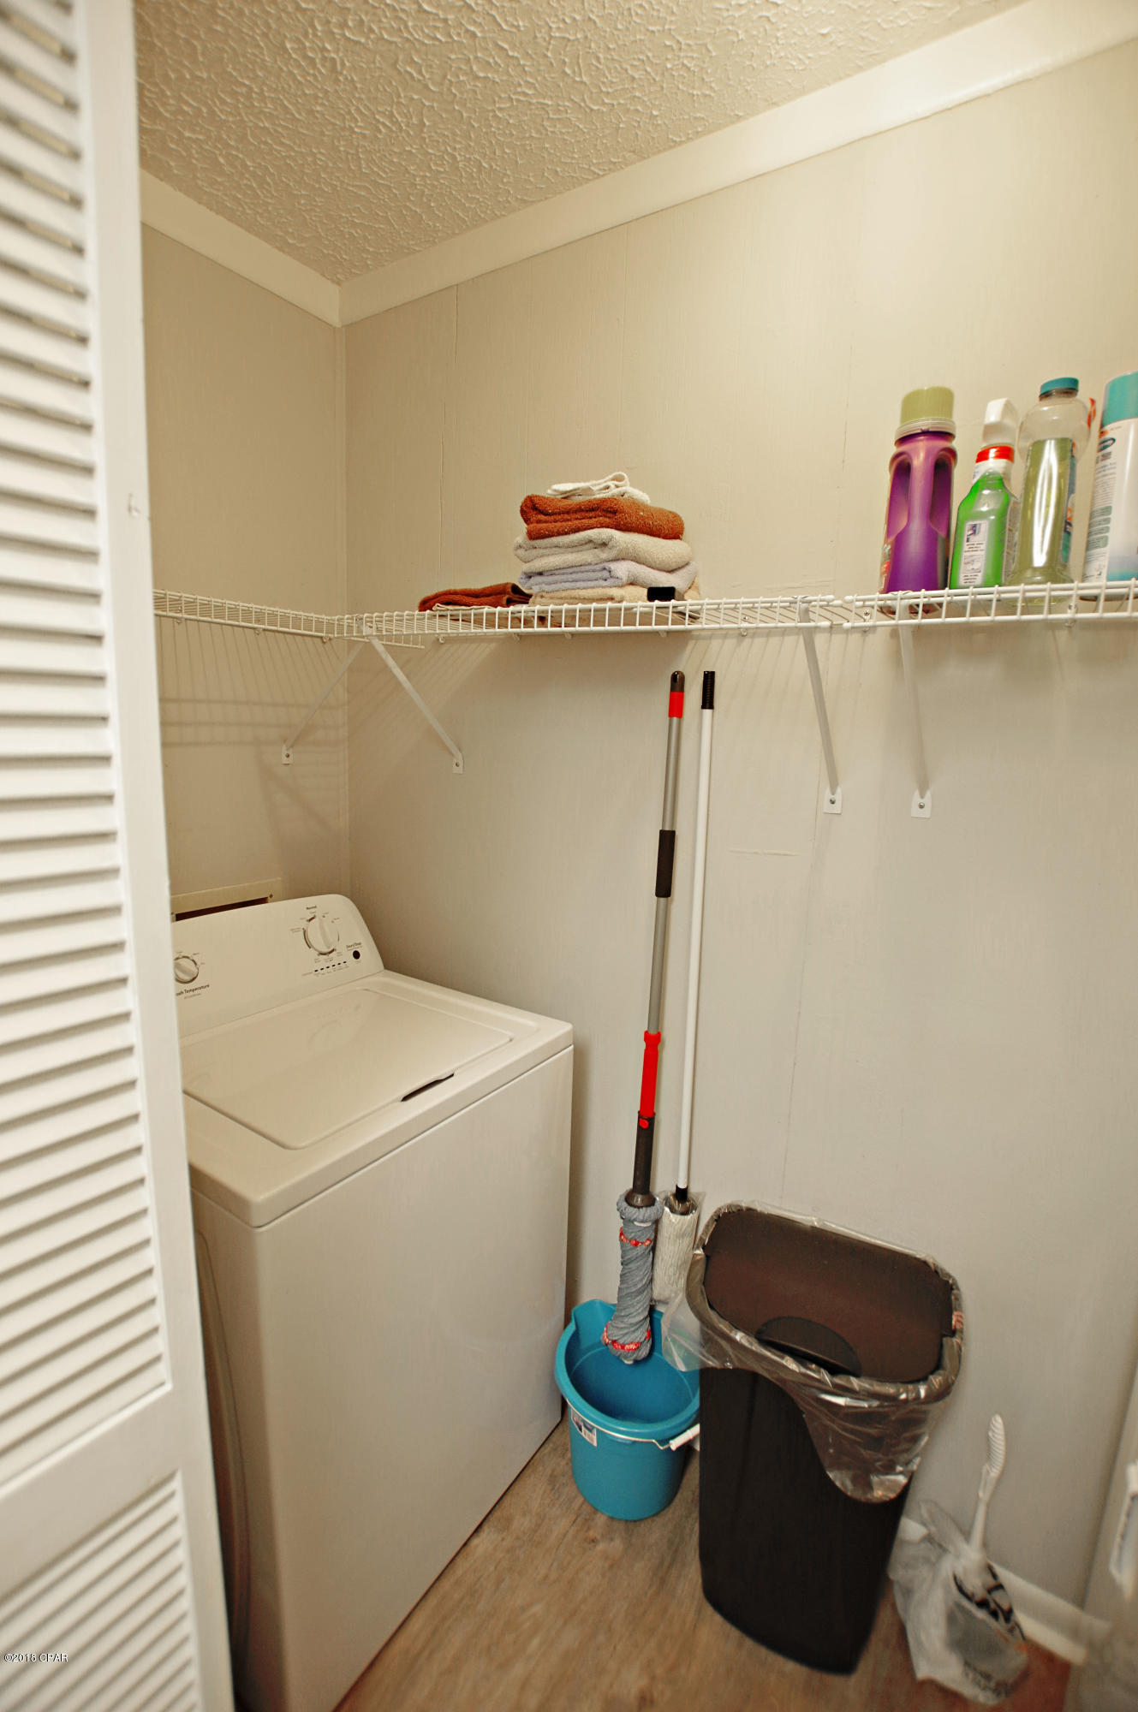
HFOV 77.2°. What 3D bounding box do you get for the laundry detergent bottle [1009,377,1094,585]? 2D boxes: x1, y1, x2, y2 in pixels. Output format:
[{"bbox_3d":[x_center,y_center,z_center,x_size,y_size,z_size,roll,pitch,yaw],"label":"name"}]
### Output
[{"bbox_3d":[0.593,-0.442,0.876,0.075,0.257,0.083,8,12,31],"label":"laundry detergent bottle"}]

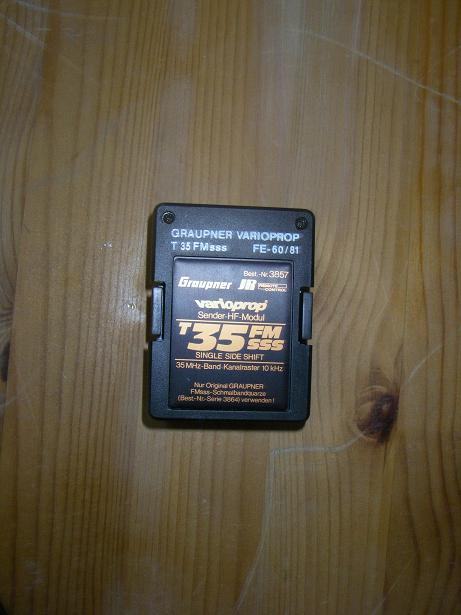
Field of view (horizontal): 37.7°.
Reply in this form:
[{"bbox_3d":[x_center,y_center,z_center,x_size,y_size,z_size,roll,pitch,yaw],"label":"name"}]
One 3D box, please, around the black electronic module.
[{"bbox_3d":[0.000,0.002,0.199,0.044,0.021,0.060,2,87,-5],"label":"black electronic module"}]

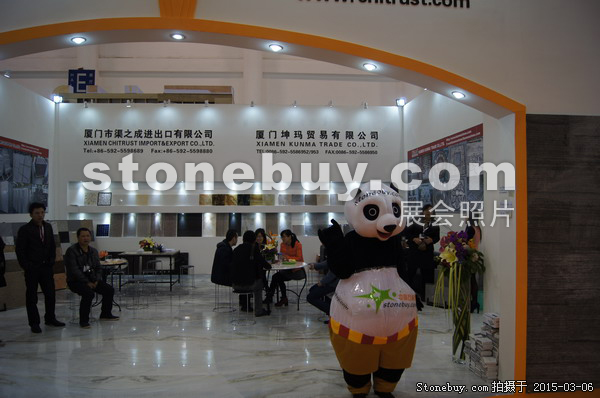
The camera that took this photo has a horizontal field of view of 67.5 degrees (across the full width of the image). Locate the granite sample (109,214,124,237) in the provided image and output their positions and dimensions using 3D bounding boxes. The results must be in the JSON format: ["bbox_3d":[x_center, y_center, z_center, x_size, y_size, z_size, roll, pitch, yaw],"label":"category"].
[{"bbox_3d":[-4.732,0.669,11.600,0.320,0.610,0.030,0,-10,-3],"label":"granite sample"}]

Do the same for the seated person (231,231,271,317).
[{"bbox_3d":[-0.700,1.130,6.660,0.500,1.330,0.730,-1,-2,27],"label":"seated person"}]

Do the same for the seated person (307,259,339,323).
[{"bbox_3d":[0.440,1.130,6.650,0.750,1.330,0.550,0,-2,18],"label":"seated person"}]

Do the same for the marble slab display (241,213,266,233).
[{"bbox_3d":[-1.116,0.619,10.898,0.600,0.580,0.025,0,-13,-4],"label":"marble slab display"}]

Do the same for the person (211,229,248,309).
[{"bbox_3d":[-1.087,1.139,7.154,0.700,1.280,0.500,0,-1,-15],"label":"person"}]

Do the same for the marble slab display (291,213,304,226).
[{"bbox_3d":[-0.058,0.502,11.384,0.310,0.300,0.025,0,-11,-4],"label":"marble slab display"}]

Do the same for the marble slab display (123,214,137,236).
[{"bbox_3d":[-4.106,0.639,10.883,0.300,0.590,0.025,0,-10,-4],"label":"marble slab display"}]

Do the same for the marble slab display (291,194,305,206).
[{"bbox_3d":[-0.058,0.038,11.395,0.310,0.300,0.025,0,-11,-4],"label":"marble slab display"}]

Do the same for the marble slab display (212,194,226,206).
[{"bbox_3d":[-1.987,0.034,11.021,0.300,0.300,0.025,0,-15,-4],"label":"marble slab display"}]

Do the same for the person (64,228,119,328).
[{"bbox_3d":[-3.045,1.118,6.580,0.720,1.360,0.600,-1,-2,37],"label":"person"}]

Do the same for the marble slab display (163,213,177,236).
[{"bbox_3d":[-3.232,0.640,11.145,0.310,0.600,0.025,0,-11,-4],"label":"marble slab display"}]

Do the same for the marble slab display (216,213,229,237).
[{"bbox_3d":[-1.939,0.645,11.241,0.310,0.600,0.025,0,-11,-4],"label":"marble slab display"}]

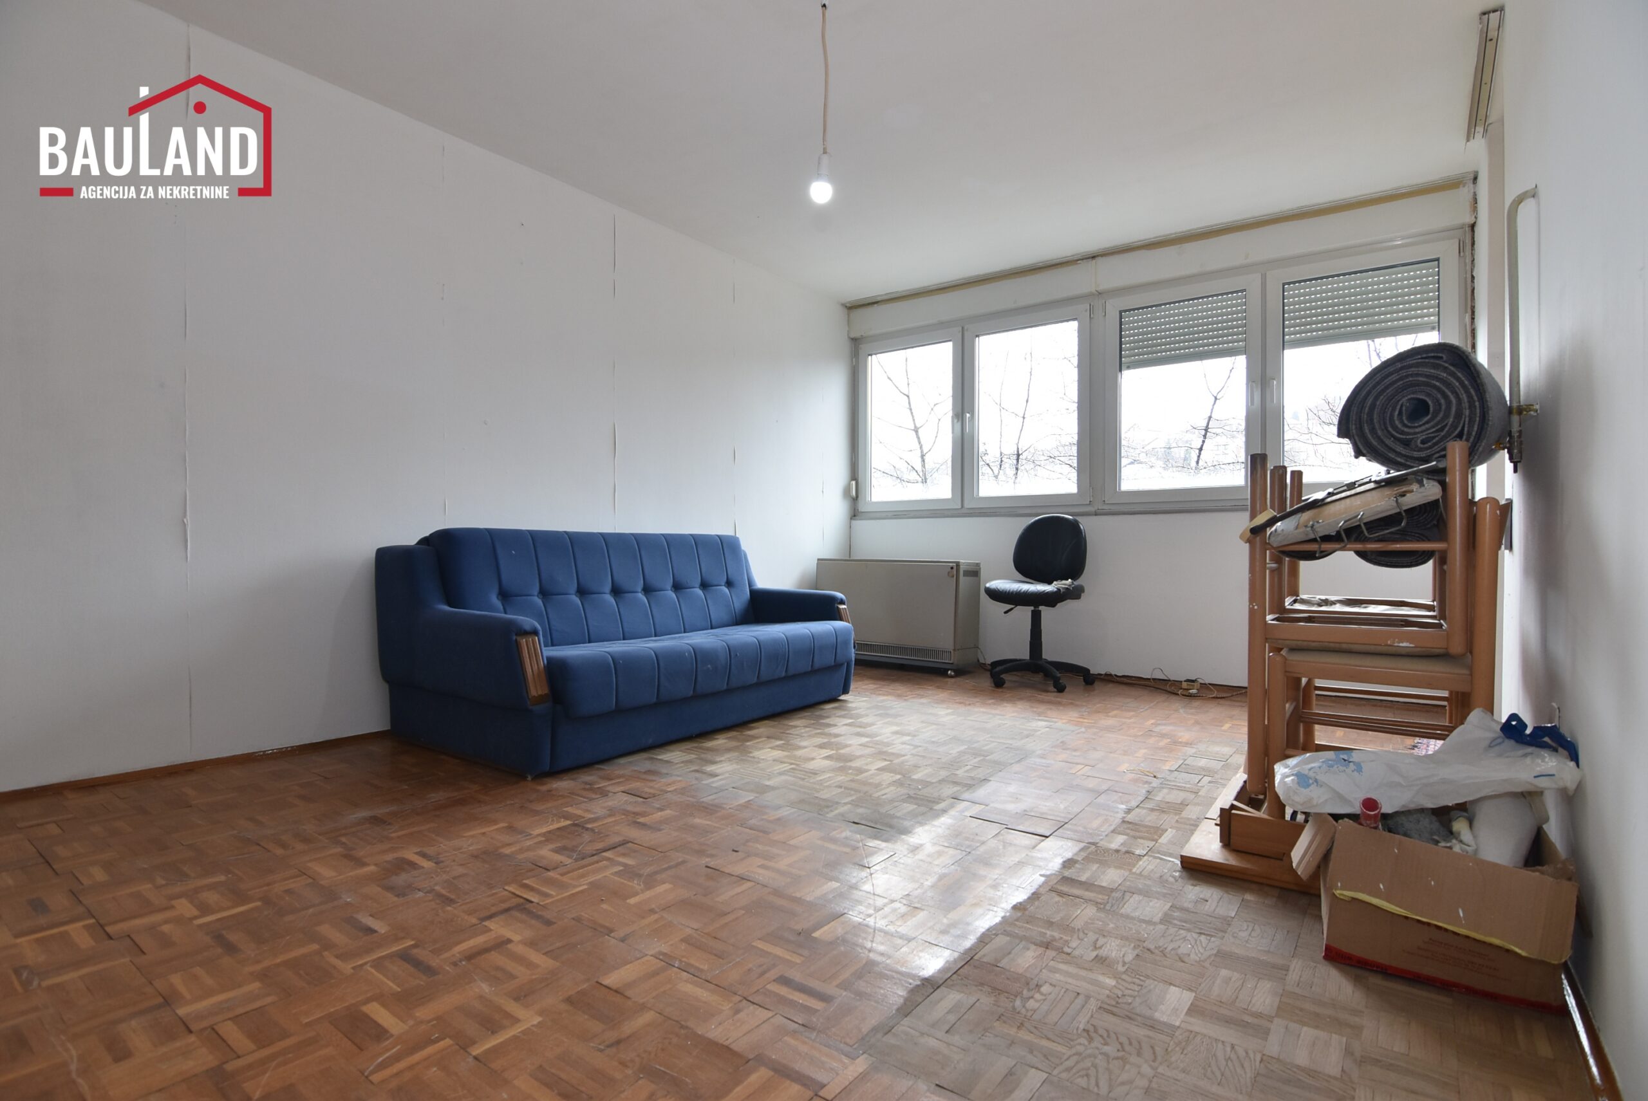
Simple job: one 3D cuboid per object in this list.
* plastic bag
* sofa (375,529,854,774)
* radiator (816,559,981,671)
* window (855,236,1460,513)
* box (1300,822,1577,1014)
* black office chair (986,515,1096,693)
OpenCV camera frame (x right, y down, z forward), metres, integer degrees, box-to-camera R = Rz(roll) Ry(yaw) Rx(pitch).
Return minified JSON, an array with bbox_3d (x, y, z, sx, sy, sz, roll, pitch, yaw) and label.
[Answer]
[{"bbox_3d":[1.145,0.400,1.417,0.450,0.180,0.210,0,0,30],"label":"plastic bag"},{"bbox_3d":[-0.823,0.348,3.469,0.964,0.857,1.928,0,0,37],"label":"sofa"},{"bbox_3d":[0.491,0.432,5.001,1.060,0.710,0.340,0,0,35],"label":"radiator"},{"bbox_3d":[1.740,-0.954,4.648,3.528,1.344,0.100,0,0,32],"label":"window"},{"bbox_3d":[1.135,0.650,1.412,0.380,0.250,0.265,0,0,28],"label":"box"},{"bbox_3d":[1.264,0.292,4.328,0.620,0.990,0.600,0,0,-33],"label":"black office chair"}]

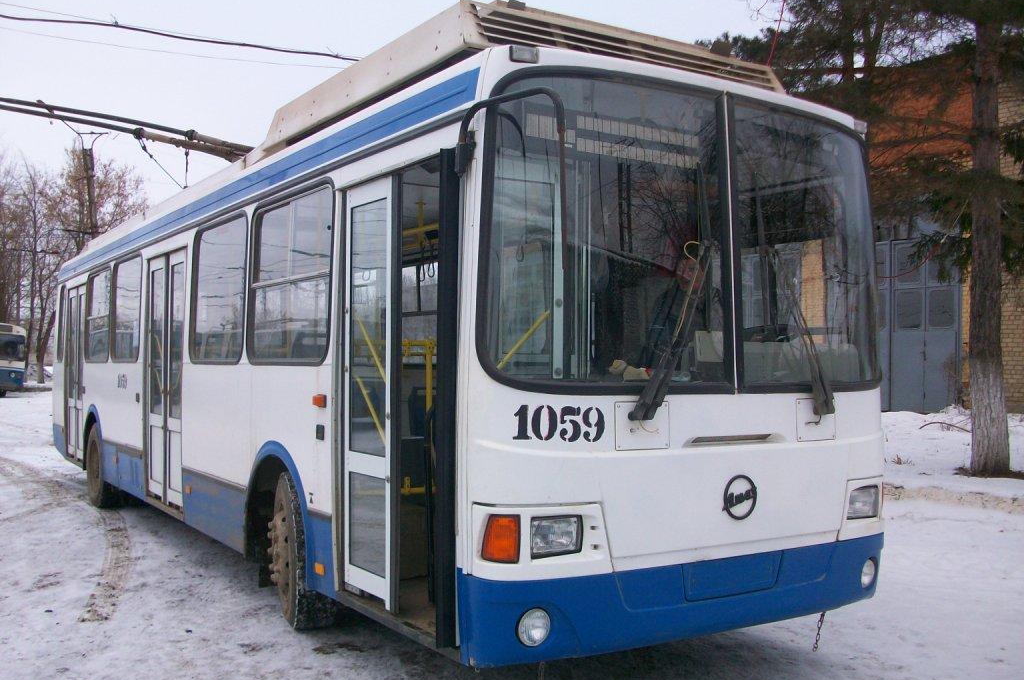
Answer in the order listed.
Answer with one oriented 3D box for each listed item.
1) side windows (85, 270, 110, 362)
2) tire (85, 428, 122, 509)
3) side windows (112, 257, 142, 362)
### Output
[{"bbox_3d":[-4.551,-0.256,11.080,0.055,1.030,1.400,3,-3,-33],"label":"side windows"},{"bbox_3d":[-4.451,1.350,11.099,0.300,0.940,0.940,2,-2,-33],"label":"tire"},{"bbox_3d":[-3.765,-0.282,9.846,0.055,1.030,1.380,3,-3,-33],"label":"side windows"}]

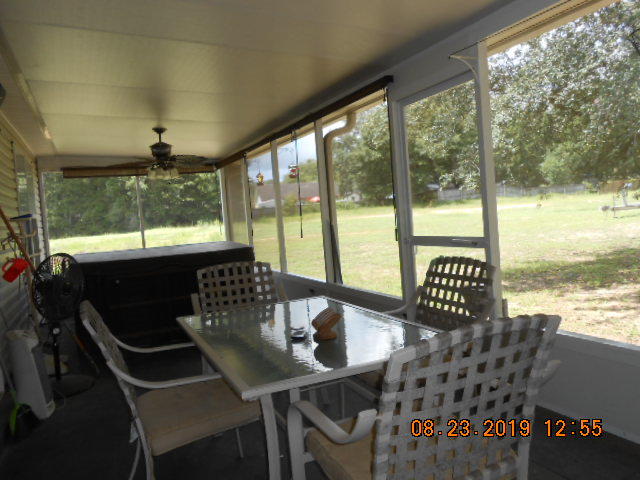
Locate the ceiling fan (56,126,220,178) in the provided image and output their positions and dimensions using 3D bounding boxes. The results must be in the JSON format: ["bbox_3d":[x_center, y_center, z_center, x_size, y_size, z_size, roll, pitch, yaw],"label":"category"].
[{"bbox_3d":[-2.011,-1.101,6.139,1.400,0.640,1.400,-6,4,-25],"label":"ceiling fan"}]

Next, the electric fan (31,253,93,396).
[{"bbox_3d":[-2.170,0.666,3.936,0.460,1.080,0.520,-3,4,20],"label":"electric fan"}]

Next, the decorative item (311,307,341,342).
[{"bbox_3d":[0.022,0.378,2.199,0.130,0.130,0.100,-4,3,0],"label":"decorative item"}]

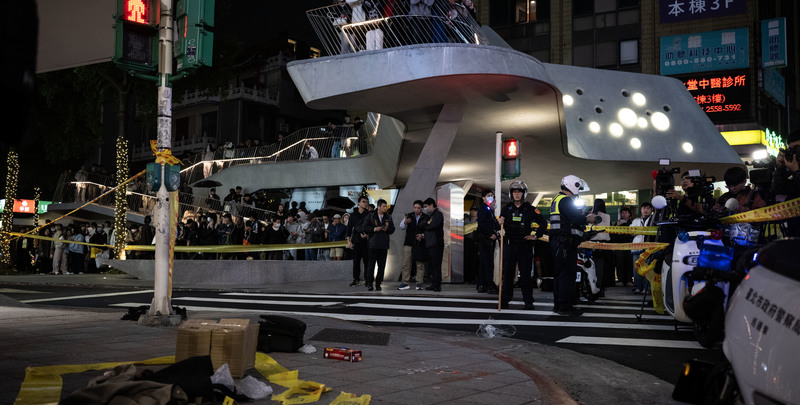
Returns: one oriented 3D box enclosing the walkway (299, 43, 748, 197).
[{"bbox_3d":[2.750,-1.850,16.200,9.400,2.900,6.800,-1,-4,25],"label":"walkway"}]

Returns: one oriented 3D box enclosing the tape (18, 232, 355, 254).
[{"bbox_3d":[-5.892,0.964,16.200,11.000,0.550,0.300,-1,-3,29],"label":"tape"}]

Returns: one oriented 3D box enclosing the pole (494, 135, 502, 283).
[{"bbox_3d":[1.863,0.129,13.027,0.120,2.930,0.120,-1,-4,23],"label":"pole"}]

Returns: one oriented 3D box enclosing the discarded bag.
[{"bbox_3d":[-0.826,0.917,4.800,0.340,0.250,0.260,0,-3,0],"label":"discarded bag"}]

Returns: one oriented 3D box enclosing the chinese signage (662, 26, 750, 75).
[{"bbox_3d":[14.487,-7.176,32.851,3.854,1.855,0.250,-1,-4,27],"label":"chinese signage"}]

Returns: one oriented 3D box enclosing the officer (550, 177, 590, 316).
[{"bbox_3d":[2.222,0.559,8.950,0.480,1.790,0.500,0,-3,-9],"label":"officer"}]

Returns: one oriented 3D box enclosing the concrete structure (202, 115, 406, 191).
[{"bbox_3d":[-3.482,-1.847,26.500,7.500,2.800,3.800,0,-3,0],"label":"concrete structure"}]

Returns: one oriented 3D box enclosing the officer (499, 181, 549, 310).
[{"bbox_3d":[1.704,0.586,9.500,0.680,1.780,0.420,0,-3,5],"label":"officer"}]

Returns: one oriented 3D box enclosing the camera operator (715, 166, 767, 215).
[{"bbox_3d":[3.074,0.450,6.200,0.550,1.640,0.480,-1,-3,20],"label":"camera operator"}]

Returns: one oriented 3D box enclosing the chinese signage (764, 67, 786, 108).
[{"bbox_3d":[18.621,-5.967,34.133,0.200,1.550,4.778,-2,-4,40],"label":"chinese signage"}]

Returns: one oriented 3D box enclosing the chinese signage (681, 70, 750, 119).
[{"bbox_3d":[14.599,-5.007,32.793,3.768,2.208,0.250,-1,-4,27],"label":"chinese signage"}]

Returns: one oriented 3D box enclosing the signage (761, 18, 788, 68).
[{"bbox_3d":[20.364,-8.658,37.500,1.150,2.550,0.250,-1,-3,28],"label":"signage"}]

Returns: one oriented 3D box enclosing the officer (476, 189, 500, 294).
[{"bbox_3d":[1.496,0.672,11.777,0.360,1.750,0.480,-1,-4,32],"label":"officer"}]

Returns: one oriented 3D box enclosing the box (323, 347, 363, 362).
[{"bbox_3d":[-0.388,1.041,4.713,0.246,0.068,0.108,-2,-4,37],"label":"box"}]

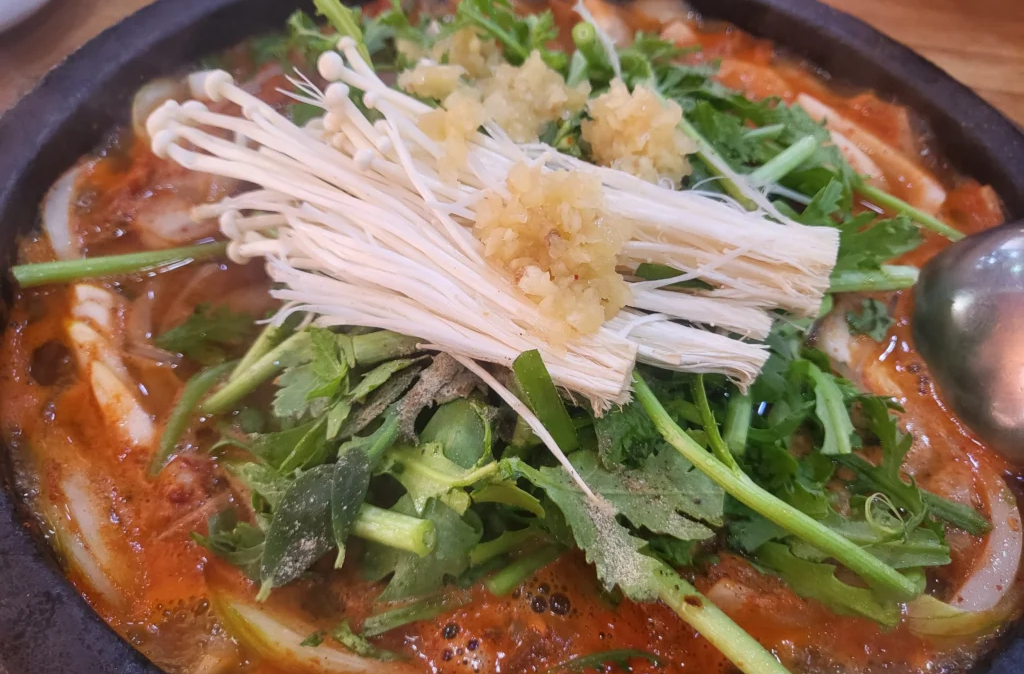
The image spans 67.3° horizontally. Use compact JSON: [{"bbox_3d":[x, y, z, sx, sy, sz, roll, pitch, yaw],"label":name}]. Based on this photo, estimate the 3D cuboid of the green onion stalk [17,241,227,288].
[{"bbox_3d":[-0.091,-0.018,0.184,0.051,0.005,0.005,-10,55,-15],"label":"green onion stalk"}]

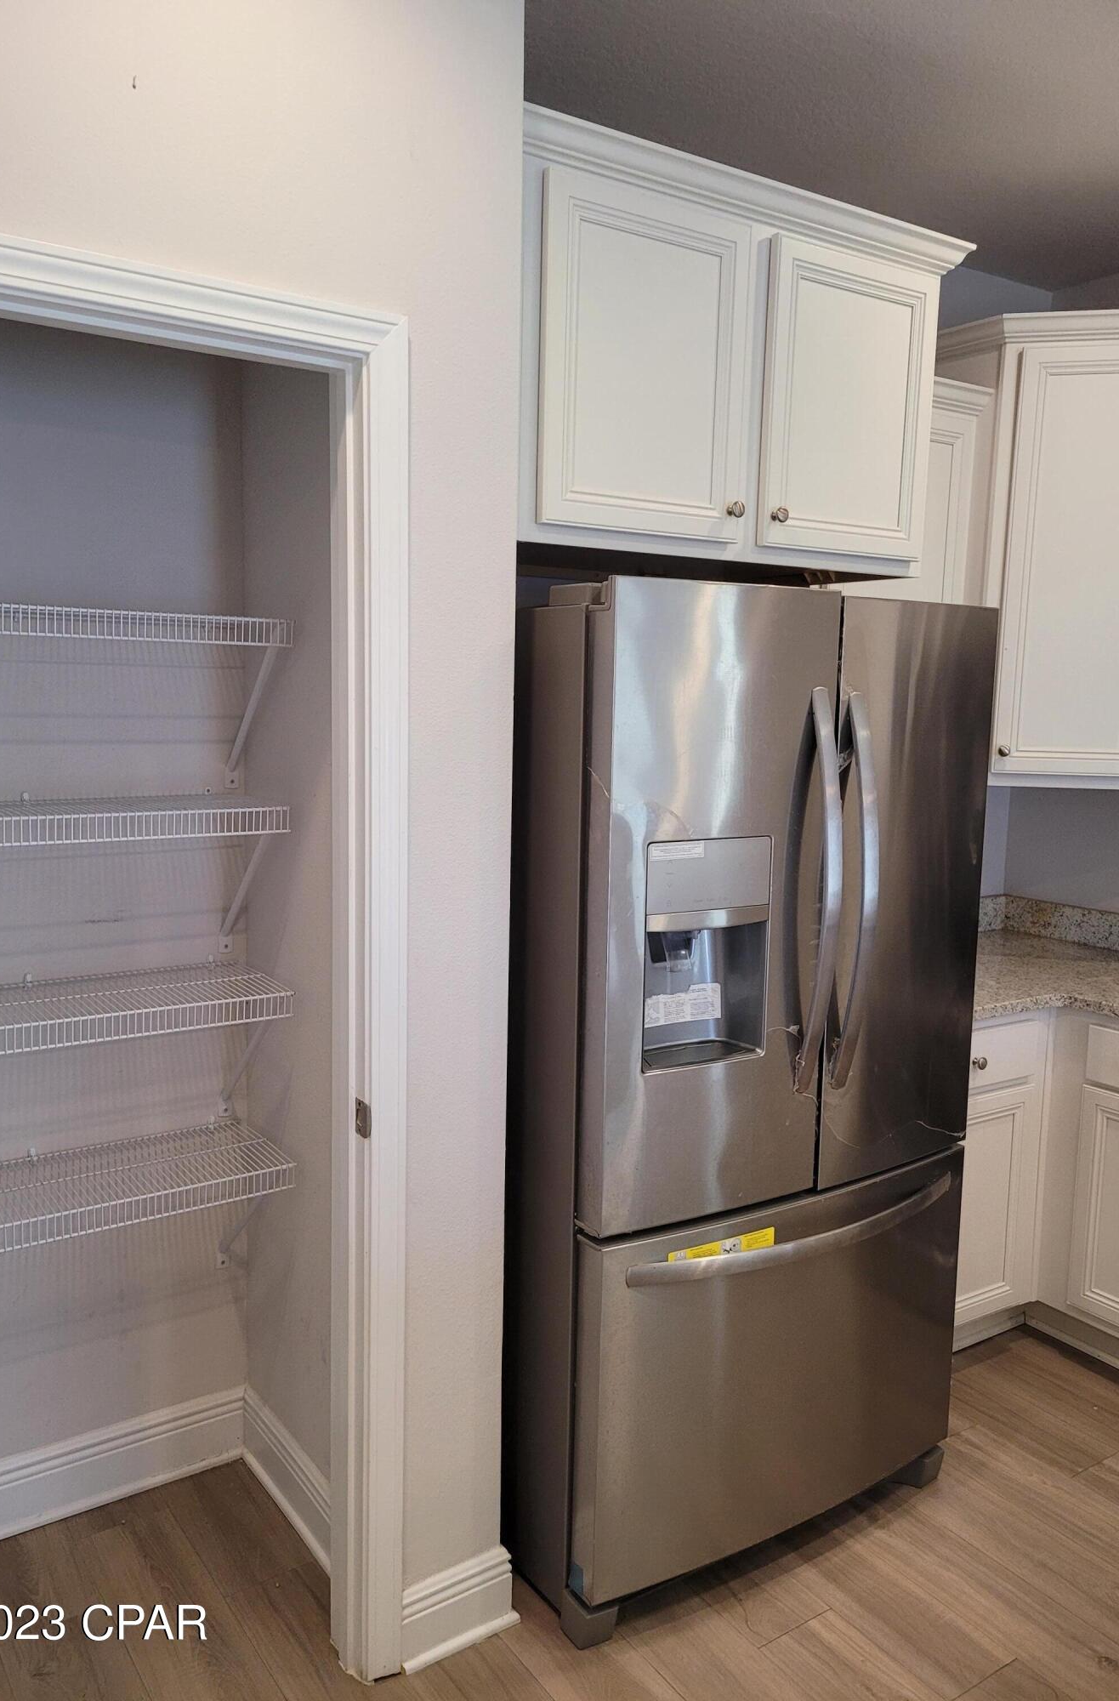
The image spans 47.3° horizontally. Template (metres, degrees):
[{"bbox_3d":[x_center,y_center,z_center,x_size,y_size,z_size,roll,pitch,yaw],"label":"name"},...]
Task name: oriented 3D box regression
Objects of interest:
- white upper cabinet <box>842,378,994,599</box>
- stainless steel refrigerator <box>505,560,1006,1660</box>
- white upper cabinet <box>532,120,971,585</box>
[{"bbox_3d":[0.729,-0.642,3.163,0.534,0.968,0.347,-4,9,-34],"label":"white upper cabinet"},{"bbox_3d":[0.237,0.404,2.604,0.906,1.782,0.888,-4,9,-34],"label":"stainless steel refrigerator"},{"bbox_3d":[0.200,-0.897,2.584,1.061,0.659,0.655,-4,9,-34],"label":"white upper cabinet"}]

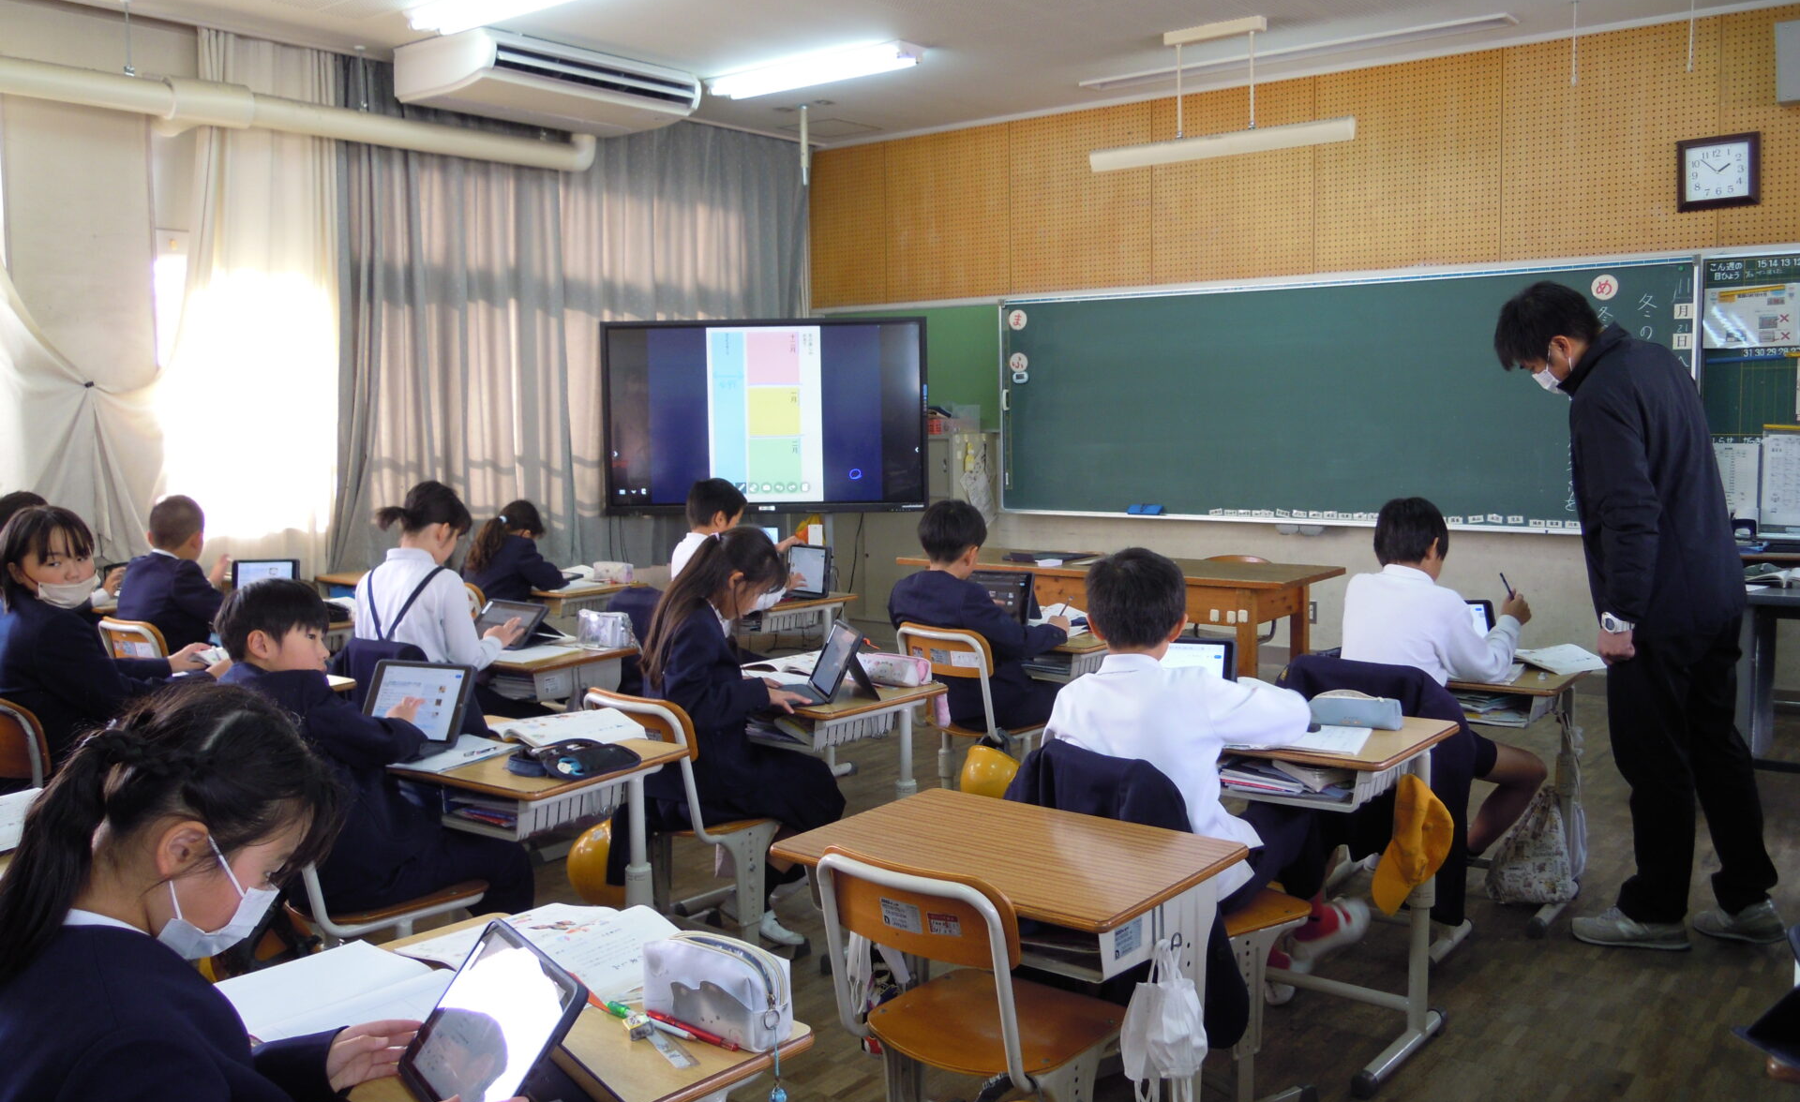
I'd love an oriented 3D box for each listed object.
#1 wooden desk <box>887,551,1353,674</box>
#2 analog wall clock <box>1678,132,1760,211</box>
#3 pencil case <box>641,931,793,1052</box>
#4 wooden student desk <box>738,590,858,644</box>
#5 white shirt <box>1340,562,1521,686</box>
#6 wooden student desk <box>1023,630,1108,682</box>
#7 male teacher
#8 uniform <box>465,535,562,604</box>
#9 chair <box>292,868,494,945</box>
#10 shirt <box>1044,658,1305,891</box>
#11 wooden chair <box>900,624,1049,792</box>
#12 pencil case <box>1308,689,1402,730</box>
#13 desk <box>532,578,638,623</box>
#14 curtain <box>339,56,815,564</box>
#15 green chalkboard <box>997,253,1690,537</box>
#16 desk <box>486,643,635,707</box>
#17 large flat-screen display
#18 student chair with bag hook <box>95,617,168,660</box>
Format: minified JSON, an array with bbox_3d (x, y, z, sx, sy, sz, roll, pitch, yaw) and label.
[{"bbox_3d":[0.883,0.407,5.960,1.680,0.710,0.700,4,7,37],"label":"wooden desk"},{"bbox_3d":[3.468,-1.601,6.167,0.310,0.300,0.050,4,7,40],"label":"analog wall clock"},{"bbox_3d":[-0.215,0.511,1.709,0.190,0.088,0.066,4,7,39],"label":"pencil case"},{"bbox_3d":[-0.578,0.504,5.629,0.650,0.670,0.450,4,7,39],"label":"wooden student desk"},{"bbox_3d":[1.344,0.236,3.710,0.420,0.440,0.420,3,7,38],"label":"white shirt"},{"bbox_3d":[0.381,0.583,4.650,0.650,0.655,0.450,4,8,38],"label":"wooden student desk"},{"bbox_3d":[1.871,0.148,3.691,0.490,1.670,0.650,-6,8,-43],"label":"male teacher"},{"bbox_3d":[-1.530,0.176,5.732,0.380,0.490,0.420,4,8,38],"label":"uniform"},{"bbox_3d":[-1.110,0.749,3.000,0.400,0.720,0.460,4,8,38],"label":"chair"},{"bbox_3d":[0.567,0.429,2.956,0.420,0.460,0.440,4,8,38],"label":"shirt"},{"bbox_3d":[0.266,0.566,4.566,0.390,0.710,0.460,4,8,38],"label":"wooden chair"},{"bbox_3d":[0.986,0.332,3.136,0.210,0.076,0.065,3,7,34],"label":"pencil case"},{"bbox_3d":[-1.435,0.465,6.199,0.650,0.663,0.450,4,7,39],"label":"desk"},{"bbox_3d":[-1.516,-1.010,7.731,0.150,2.600,3.050,4,8,38],"label":"curtain"},{"bbox_3d":[2.003,-0.754,7.403,3.600,1.210,0.080,4,7,40],"label":"green chalkboard"},{"bbox_3d":[-1.158,0.611,4.521,0.650,0.640,0.440,4,7,39],"label":"desk"},{"bbox_3d":[-0.650,-0.649,7.094,1.578,0.938,0.090,-1,6,1],"label":"large flat-screen display"},{"bbox_3d":[-2.375,0.578,4.953,0.390,0.720,0.460,4,7,39],"label":"student chair with bag hook"}]

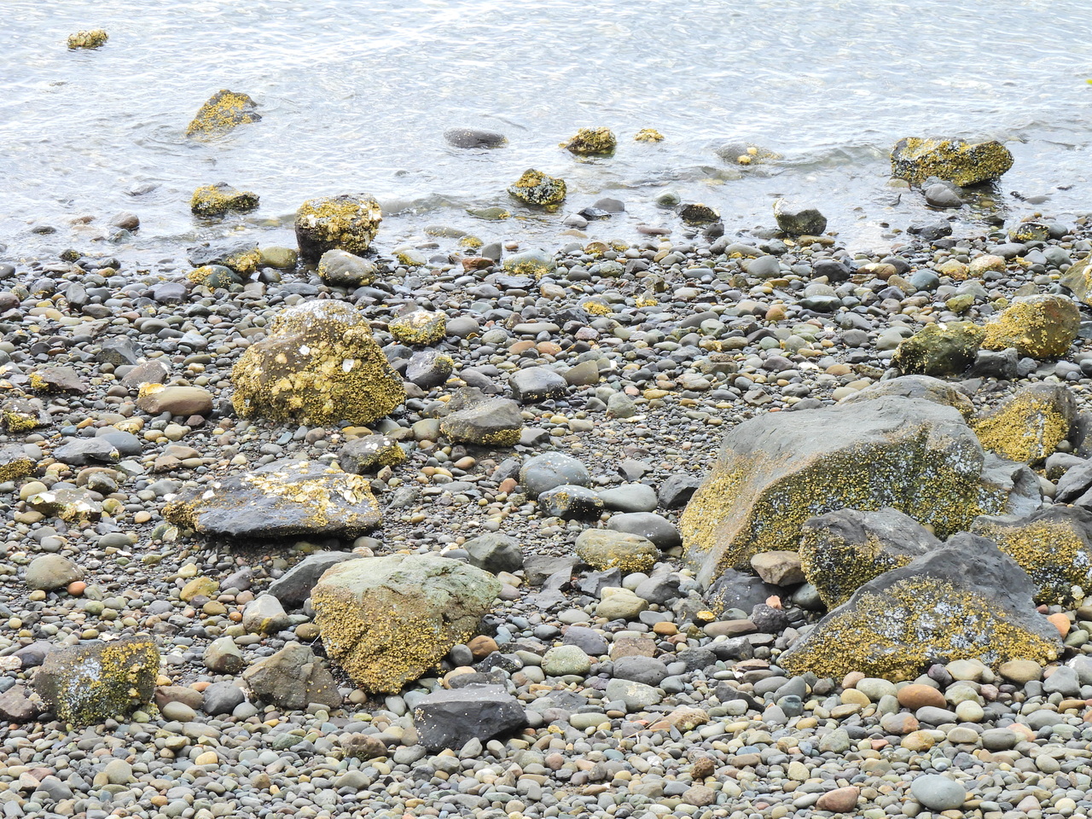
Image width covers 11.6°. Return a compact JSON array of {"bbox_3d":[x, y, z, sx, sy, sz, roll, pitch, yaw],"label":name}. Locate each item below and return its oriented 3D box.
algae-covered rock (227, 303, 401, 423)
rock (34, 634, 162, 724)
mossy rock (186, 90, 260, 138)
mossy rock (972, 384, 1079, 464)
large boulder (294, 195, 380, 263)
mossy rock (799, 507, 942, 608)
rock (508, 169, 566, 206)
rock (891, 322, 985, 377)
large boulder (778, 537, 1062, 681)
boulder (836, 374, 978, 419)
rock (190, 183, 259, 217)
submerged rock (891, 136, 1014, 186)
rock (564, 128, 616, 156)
[{"bbox_3d":[-0.765,-0.153,17.984,0.584,0.367,0.467,0,15,0],"label":"algae-covered rock"},{"bbox_3d":[-1.221,0.737,14.581,0.339,0.209,0.237,0,15,0],"label":"rock"},{"bbox_3d":[-1.350,-1.222,22.422,0.307,0.213,0.245,0,18,0],"label":"mossy rock"},{"bbox_3d":[1.572,0.049,17.603,0.344,0.234,0.292,3,18,10],"label":"mossy rock"},{"bbox_3d":[-0.793,-0.695,20.470,0.339,0.229,0.271,0,15,0],"label":"large boulder"},{"bbox_3d":[0.967,0.441,15.974,0.441,0.265,0.336,-5,18,-14],"label":"mossy rock"},{"bbox_3d":[-0.032,-0.876,21.378,0.231,0.146,0.185,0,18,0],"label":"rock"},{"bbox_3d":[1.371,-0.210,18.759,0.328,0.172,0.246,0,18,0],"label":"rock"},{"bbox_3d":[1.066,0.565,15.286,0.807,0.366,0.484,0,18,0],"label":"large boulder"},{"bbox_3d":[1.198,-0.021,17.832,0.454,0.152,0.295,0,15,0],"label":"boulder"},{"bbox_3d":[-1.268,-0.820,21.165,0.276,0.125,0.193,0,15,0],"label":"rock"},{"bbox_3d":[1.649,-0.997,21.761,0.498,0.179,0.309,0,15,0],"label":"submerged rock"},{"bbox_3d":[0.179,-1.107,22.261,0.227,0.114,0.170,0,15,0],"label":"rock"}]

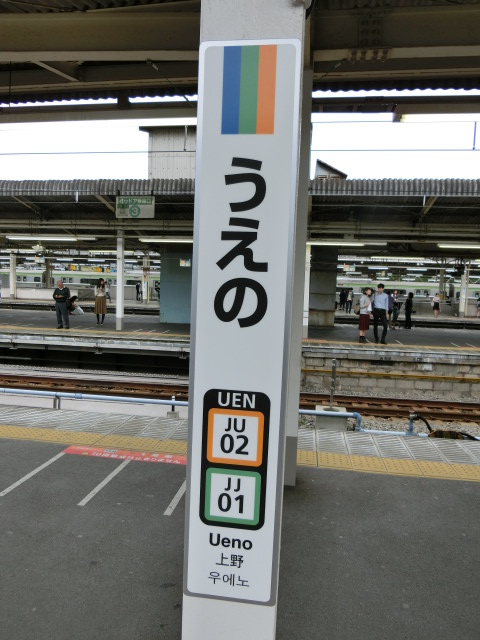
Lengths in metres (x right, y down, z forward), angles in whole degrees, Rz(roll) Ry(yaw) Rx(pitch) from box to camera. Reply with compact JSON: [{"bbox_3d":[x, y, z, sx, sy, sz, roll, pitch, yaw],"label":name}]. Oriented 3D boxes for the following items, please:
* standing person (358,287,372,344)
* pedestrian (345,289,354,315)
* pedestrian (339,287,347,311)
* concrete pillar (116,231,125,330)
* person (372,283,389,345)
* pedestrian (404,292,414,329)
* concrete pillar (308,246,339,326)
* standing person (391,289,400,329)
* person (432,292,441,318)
[{"bbox_3d":[3.611,-0.124,13.300,0.360,1.600,0.450,4,4,30],"label":"standing person"},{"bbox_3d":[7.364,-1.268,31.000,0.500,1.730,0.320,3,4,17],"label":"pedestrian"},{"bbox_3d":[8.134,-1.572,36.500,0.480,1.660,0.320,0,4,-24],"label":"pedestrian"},{"bbox_3d":[-3.749,-1.239,14.500,0.240,3.150,0.240,3,4,8],"label":"concrete pillar"},{"bbox_3d":[4.043,-0.164,13.300,0.500,1.740,0.320,3,4,9],"label":"person"},{"bbox_3d":[7.555,-0.414,20.600,0.330,1.630,0.450,1,4,-21],"label":"pedestrian"},{"bbox_3d":[3.538,-1.407,19.700,1.120,3.400,1.100,3,4,8],"label":"concrete pillar"},{"bbox_3d":[6.560,-0.435,19.500,0.330,1.650,0.460,5,5,41],"label":"standing person"},{"bbox_3d":[12.360,-0.860,29.000,0.460,1.620,0.300,3,4,9],"label":"person"}]

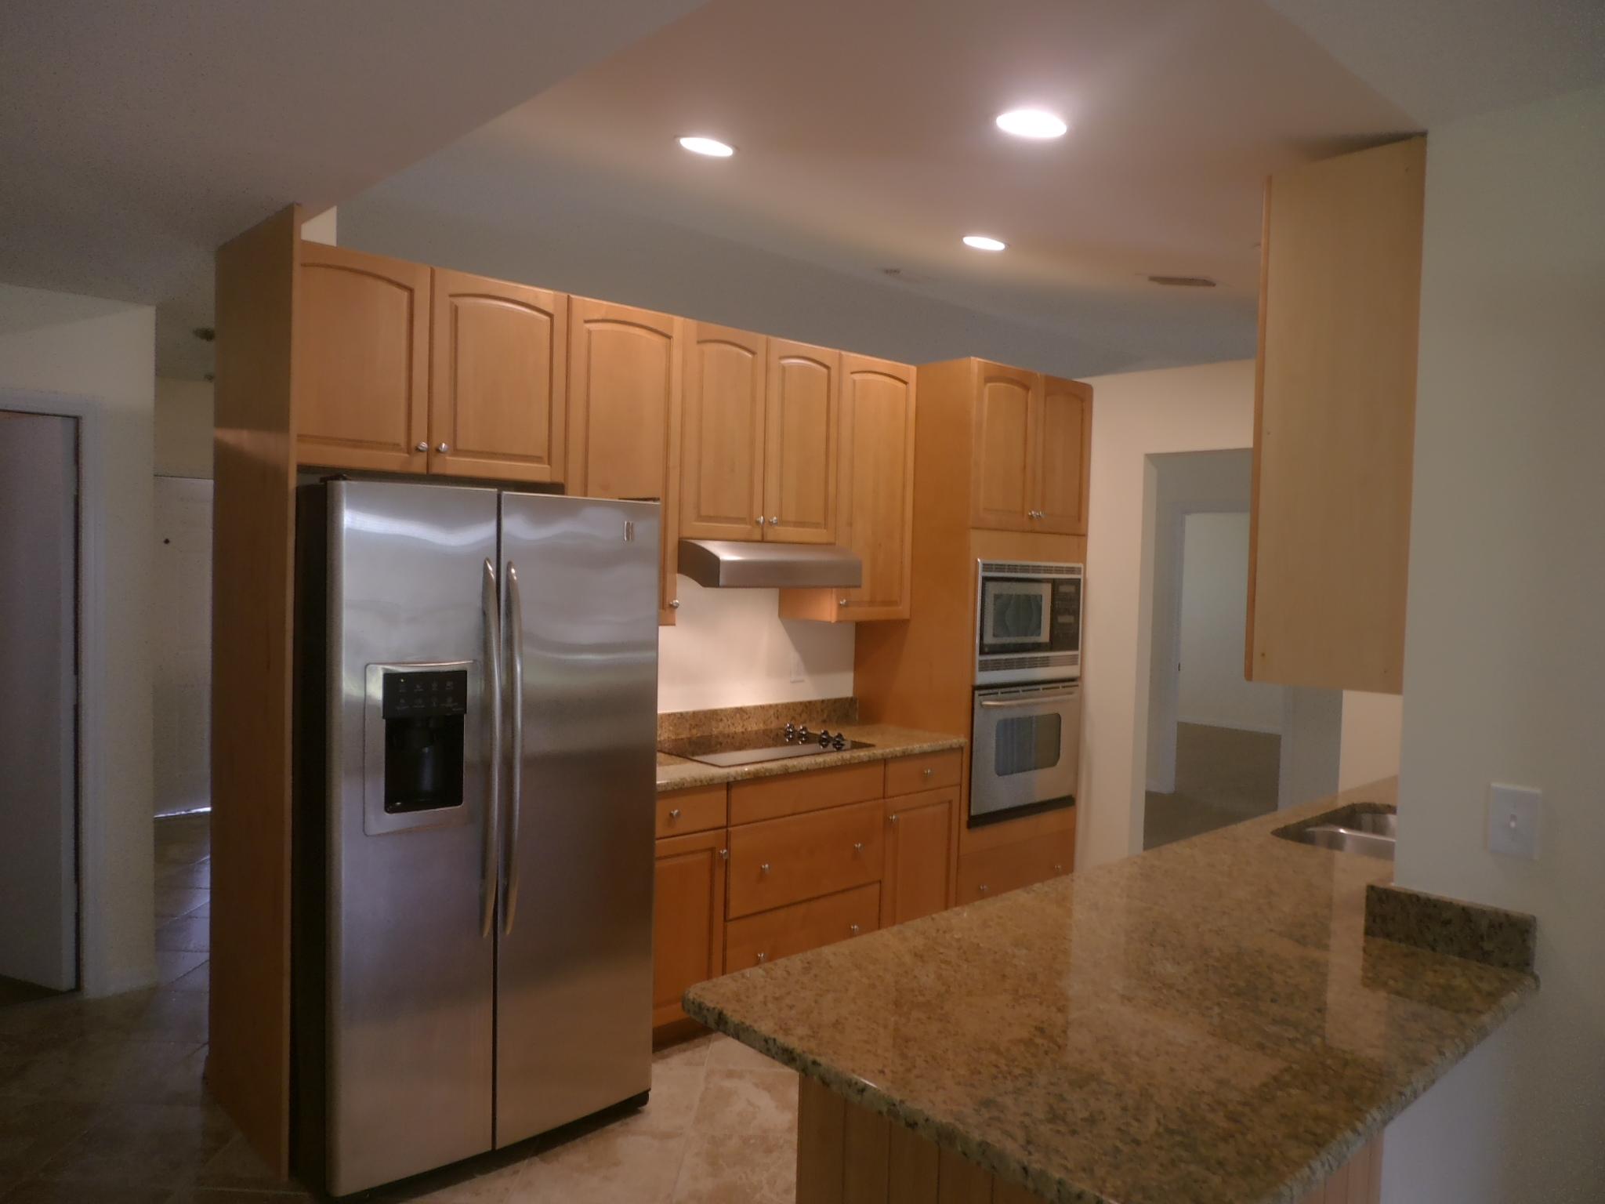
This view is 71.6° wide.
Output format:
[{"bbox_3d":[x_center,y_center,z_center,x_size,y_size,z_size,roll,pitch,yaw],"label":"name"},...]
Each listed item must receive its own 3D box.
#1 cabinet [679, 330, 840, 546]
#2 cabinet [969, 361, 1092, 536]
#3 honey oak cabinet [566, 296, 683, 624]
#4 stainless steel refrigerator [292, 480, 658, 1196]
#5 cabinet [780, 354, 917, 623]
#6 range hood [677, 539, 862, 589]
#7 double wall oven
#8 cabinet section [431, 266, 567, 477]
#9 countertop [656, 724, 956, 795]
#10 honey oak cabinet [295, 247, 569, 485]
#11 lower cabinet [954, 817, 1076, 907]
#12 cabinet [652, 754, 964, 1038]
[{"bbox_3d":[-0.252,-0.616,4.289,0.770,0.765,0.330,-1,3,-43],"label":"cabinet"},{"bbox_3d":[0.787,-0.656,5.037,0.857,0.690,0.633,-1,3,-43],"label":"cabinet"},{"bbox_3d":[-0.708,-0.458,3.878,0.459,1.073,0.330,-1,3,-43],"label":"honey oak cabinet"},{"bbox_3d":[-1.026,0.586,3.190,0.912,1.775,0.890,-1,3,-43],"label":"stainless steel refrigerator"},{"bbox_3d":[0.196,-0.466,4.709,0.455,1.073,0.330,-1,3,-43],"label":"cabinet"},{"bbox_3d":[-0.205,-0.146,4.248,0.745,0.169,0.490,-1,3,-43],"label":"range hood"},{"bbox_3d":[0.783,0.369,5.027,0.756,1.105,0.623,-1,3,-43],"label":"double wall oven"},{"bbox_3d":[-1.035,-0.686,3.539,0.459,0.600,0.318,-1,3,-43],"label":"cabinet section"},{"bbox_3d":[-0.169,0.573,4.216,1.677,0.042,0.641,-1,3,-43],"label":"countertop"},{"bbox_3d":[-1.208,-0.687,3.405,0.915,0.605,0.330,-1,3,-43],"label":"honey oak cabinet"},{"bbox_3d":[0.751,1.169,5.080,0.838,0.340,0.603,-1,3,-43],"label":"lower cabinet"},{"bbox_3d":[-0.183,1.024,4.237,1.677,0.866,0.625,-1,3,-43],"label":"cabinet"}]

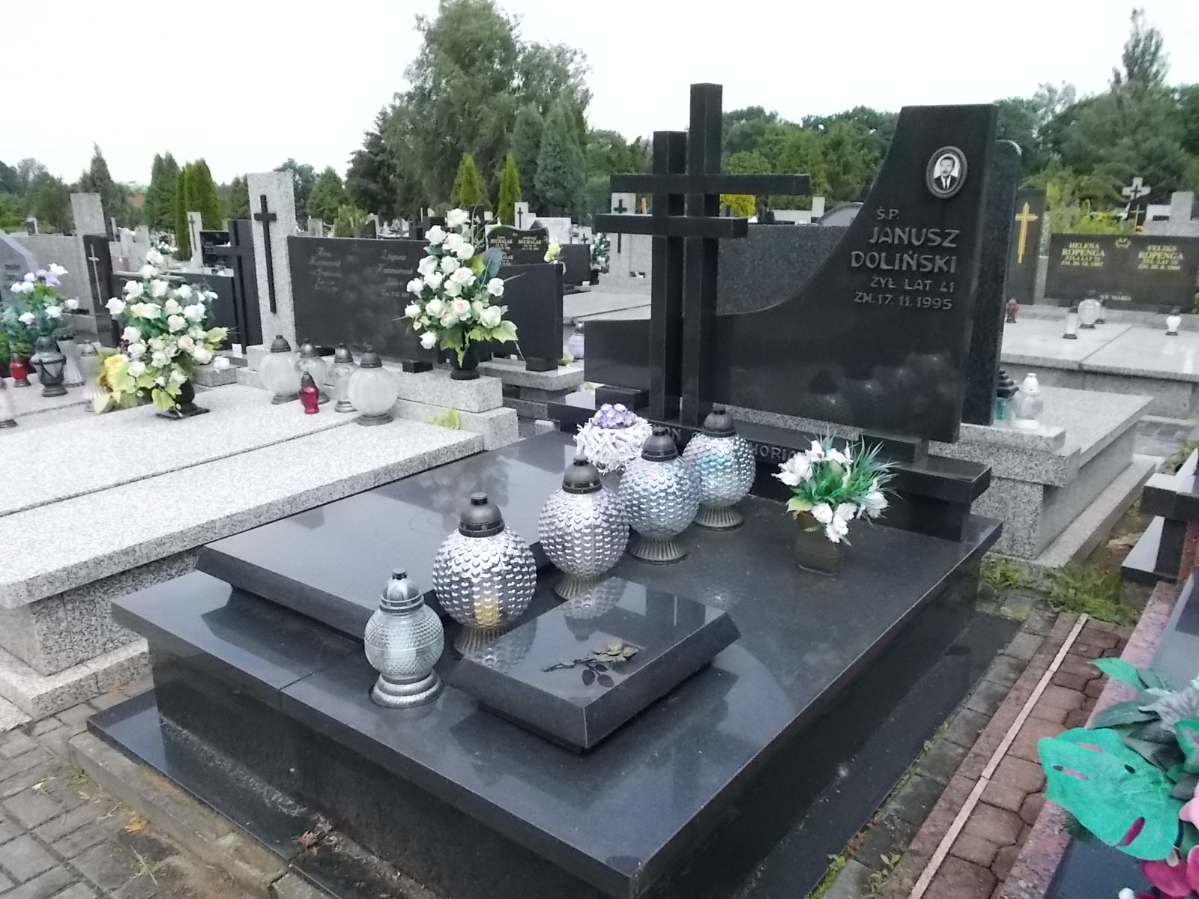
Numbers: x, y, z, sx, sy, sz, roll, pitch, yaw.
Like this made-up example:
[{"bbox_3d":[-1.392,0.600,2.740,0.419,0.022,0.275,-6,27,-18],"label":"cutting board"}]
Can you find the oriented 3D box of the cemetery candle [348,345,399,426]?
[{"bbox_3d":[-1.003,-0.291,3.996,0.217,0.342,0.217,0,15,0],"label":"cemetery candle"}]

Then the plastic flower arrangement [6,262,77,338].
[{"bbox_3d":[-3.463,-0.912,5.600,0.460,0.500,0.420,11,20,36],"label":"plastic flower arrangement"}]

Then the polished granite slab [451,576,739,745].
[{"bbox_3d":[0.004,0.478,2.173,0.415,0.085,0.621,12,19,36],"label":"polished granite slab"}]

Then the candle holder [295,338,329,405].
[{"bbox_3d":[-1.396,-0.388,4.387,0.165,0.312,0.165,12,19,36],"label":"candle holder"}]

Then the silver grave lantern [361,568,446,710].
[{"bbox_3d":[-0.422,0.395,1.952,0.174,0.285,0.174,0,16,0],"label":"silver grave lantern"}]

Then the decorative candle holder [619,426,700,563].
[{"bbox_3d":[0.172,0.120,2.582,0.233,0.370,0.233,0,15,0],"label":"decorative candle holder"}]

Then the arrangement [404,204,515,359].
[{"bbox_3d":[-0.636,-0.747,4.201,0.520,0.730,0.440,11,20,36],"label":"arrangement"}]

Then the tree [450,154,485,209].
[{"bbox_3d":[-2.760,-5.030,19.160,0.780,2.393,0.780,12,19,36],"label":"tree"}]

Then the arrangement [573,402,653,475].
[{"bbox_3d":[0.048,-0.044,3.029,0.270,0.250,0.270,0,15,0],"label":"arrangement"}]

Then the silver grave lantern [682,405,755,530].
[{"bbox_3d":[0.437,0.058,3.241,0.262,0.425,0.262,0,15,0],"label":"silver grave lantern"}]

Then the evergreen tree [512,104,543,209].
[{"bbox_3d":[-2.907,-11.351,37.276,1.621,5.511,1.621,0,15,0],"label":"evergreen tree"}]

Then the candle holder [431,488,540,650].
[{"bbox_3d":[-0.278,0.289,2.136,0.244,0.387,0.244,0,16,0],"label":"candle holder"}]

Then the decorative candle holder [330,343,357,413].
[{"bbox_3d":[-1.473,-0.408,5.127,0.152,0.380,0.152,10,18,33],"label":"decorative candle holder"}]

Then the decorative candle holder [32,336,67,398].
[{"bbox_3d":[-2.985,-0.453,4.894,0.157,0.325,0.157,12,19,36],"label":"decorative candle holder"}]

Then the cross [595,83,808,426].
[{"bbox_3d":[0.330,-0.660,3.171,0.800,1.160,0.100,12,19,36],"label":"cross"}]

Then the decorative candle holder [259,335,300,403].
[{"bbox_3d":[-1.684,-0.430,4.770,0.232,0.342,0.232,11,20,36],"label":"decorative candle holder"}]

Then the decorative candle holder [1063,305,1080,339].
[{"bbox_3d":[3.371,-0.909,6.411,0.115,0.240,0.115,12,19,36],"label":"decorative candle holder"}]

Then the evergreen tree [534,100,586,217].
[{"bbox_3d":[-1.429,-10.426,33.655,1.888,4.833,1.888,0,16,0],"label":"evergreen tree"}]

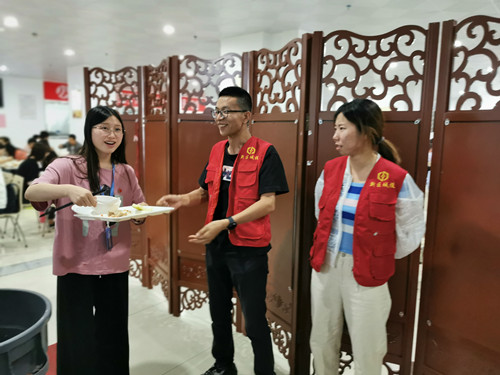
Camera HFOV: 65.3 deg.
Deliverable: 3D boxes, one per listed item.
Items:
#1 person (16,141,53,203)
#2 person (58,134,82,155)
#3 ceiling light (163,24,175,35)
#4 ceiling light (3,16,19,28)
[{"bbox_3d":[-2.927,0.017,5.374,0.500,1.220,0.700,2,9,5],"label":"person"},{"bbox_3d":[-4.334,-0.649,9.525,0.560,1.220,0.720,0,9,-8],"label":"person"},{"bbox_3d":[-1.226,-2.374,5.867,0.170,0.070,0.170,1,9,0],"label":"ceiling light"},{"bbox_3d":[-3.450,-2.379,5.623,0.170,0.070,0.170,1,9,0],"label":"ceiling light"}]

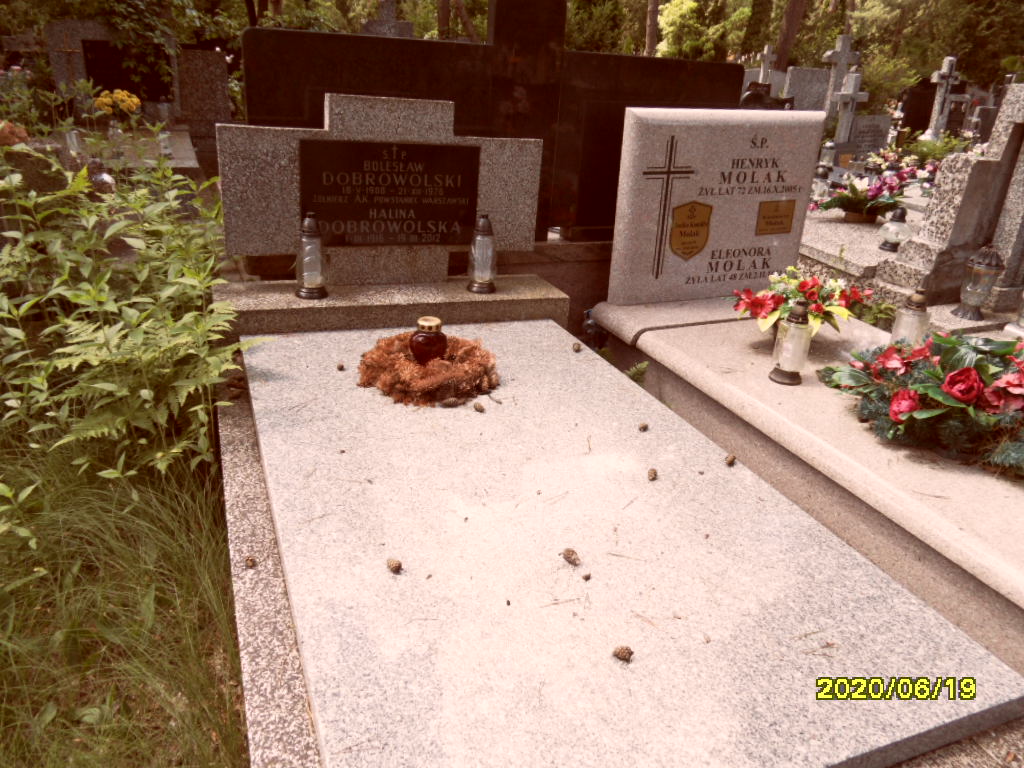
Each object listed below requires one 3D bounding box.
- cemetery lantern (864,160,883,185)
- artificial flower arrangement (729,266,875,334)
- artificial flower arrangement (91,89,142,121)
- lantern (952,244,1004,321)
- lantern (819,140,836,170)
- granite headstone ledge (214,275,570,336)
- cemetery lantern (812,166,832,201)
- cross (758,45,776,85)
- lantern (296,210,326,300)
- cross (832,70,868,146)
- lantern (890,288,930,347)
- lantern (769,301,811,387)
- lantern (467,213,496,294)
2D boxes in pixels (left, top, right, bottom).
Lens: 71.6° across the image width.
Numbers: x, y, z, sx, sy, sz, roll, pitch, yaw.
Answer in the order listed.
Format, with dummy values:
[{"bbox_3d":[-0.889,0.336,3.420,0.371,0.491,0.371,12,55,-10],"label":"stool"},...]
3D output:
[{"bbox_3d":[3.045,-1.741,6.013,0.144,0.268,0.144,-5,26,-23],"label":"cemetery lantern"},{"bbox_3d":[1.023,-0.288,2.510,0.450,0.260,0.340,14,25,20],"label":"artificial flower arrangement"},{"bbox_3d":[-3.612,-2.541,6.500,0.390,0.300,0.340,-6,25,-22],"label":"artificial flower arrangement"},{"bbox_3d":[1.872,-0.404,2.836,0.150,0.293,0.150,-5,26,-23],"label":"lantern"},{"bbox_3d":[3.333,-2.414,7.500,0.120,0.290,0.120,-6,25,-22],"label":"lantern"},{"bbox_3d":[-0.369,-0.248,2.323,1.102,0.121,0.273,-5,26,-22],"label":"granite headstone ledge"},{"bbox_3d":[2.316,-1.490,5.287,0.131,0.258,0.131,-5,26,-23],"label":"cemetery lantern"},{"bbox_3d":[5.735,-7.065,16.000,0.430,1.020,0.140,-2,24,-15],"label":"cross"},{"bbox_3d":[-0.591,-0.379,2.087,0.096,0.243,0.096,-5,26,-23],"label":"lantern"},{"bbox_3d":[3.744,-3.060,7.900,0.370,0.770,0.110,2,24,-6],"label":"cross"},{"bbox_3d":[1.331,-0.178,2.360,0.105,0.275,0.105,-6,25,-22],"label":"lantern"},{"bbox_3d":[0.786,-0.116,1.963,0.091,0.232,0.091,-5,26,-23],"label":"lantern"},{"bbox_3d":[-0.088,-0.423,2.296,0.094,0.244,0.094,5,24,-2],"label":"lantern"}]

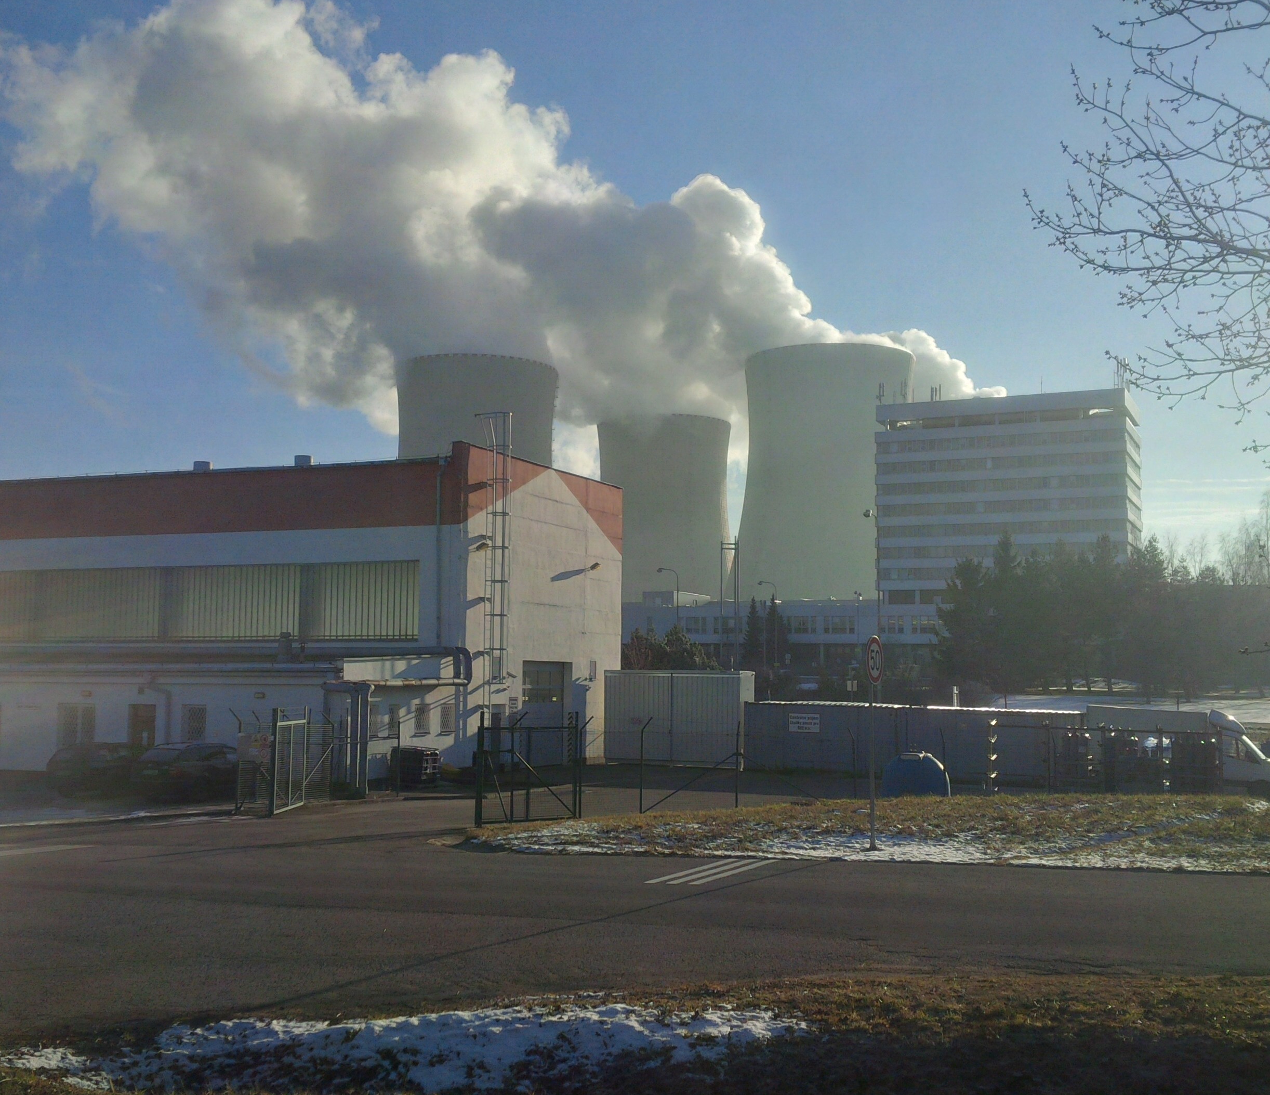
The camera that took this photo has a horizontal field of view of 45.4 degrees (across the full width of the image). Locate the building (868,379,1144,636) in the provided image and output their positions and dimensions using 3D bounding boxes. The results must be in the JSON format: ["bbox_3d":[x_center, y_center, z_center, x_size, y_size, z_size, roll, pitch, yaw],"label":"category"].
[{"bbox_3d":[58.079,-0.765,234.525,37.100,42.160,20.000,-2,-5,24],"label":"building"}]

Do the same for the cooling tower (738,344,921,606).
[{"bbox_3d":[95.003,-14.122,736.425,130.700,154.800,130.700,0,-4,0],"label":"cooling tower"}]

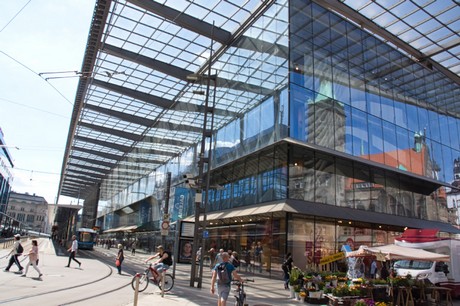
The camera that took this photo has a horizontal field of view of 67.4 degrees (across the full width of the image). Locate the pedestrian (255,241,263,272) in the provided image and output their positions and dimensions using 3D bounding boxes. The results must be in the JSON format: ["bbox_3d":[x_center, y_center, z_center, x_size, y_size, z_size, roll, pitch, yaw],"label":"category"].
[{"bbox_3d":[1.783,6.508,21.569,0.380,1.800,0.500,11,-17,-28],"label":"pedestrian"}]

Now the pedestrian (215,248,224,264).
[{"bbox_3d":[-0.654,6.973,21.768,0.520,1.720,0.380,3,-16,0],"label":"pedestrian"}]

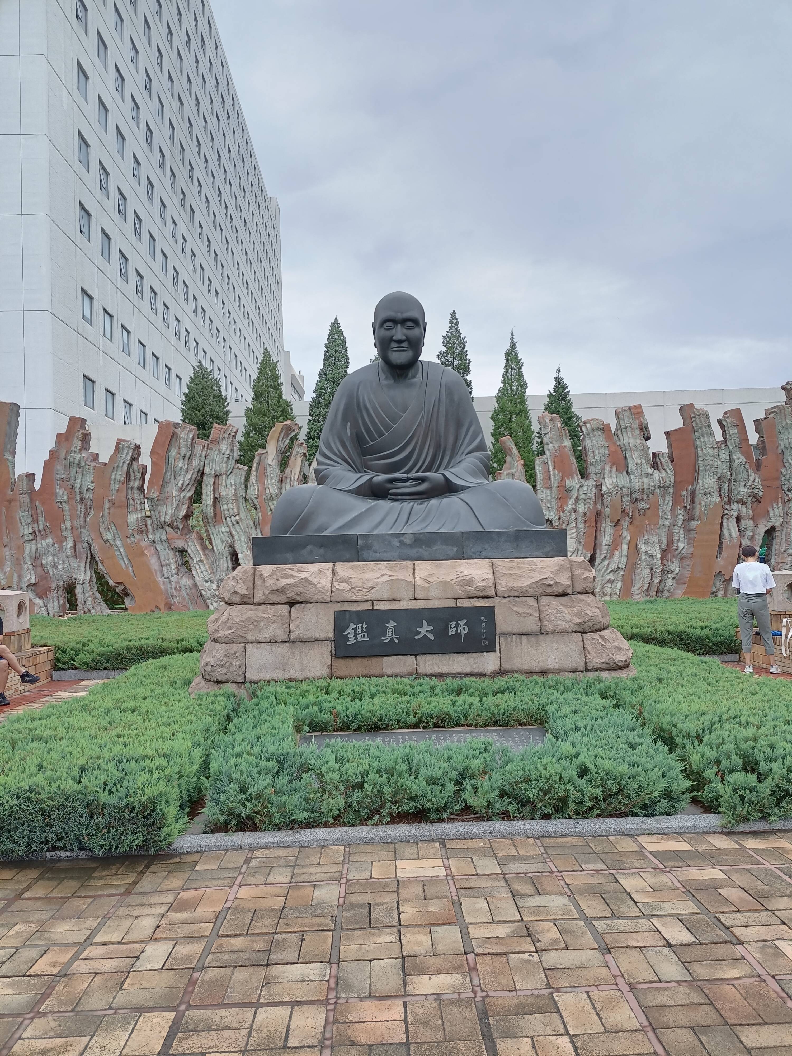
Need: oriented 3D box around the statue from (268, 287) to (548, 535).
[{"bbox_3d":[0.117,-1.574,10.790,3.550,3.400,2.400,-2,-3,-2],"label":"statue"}]

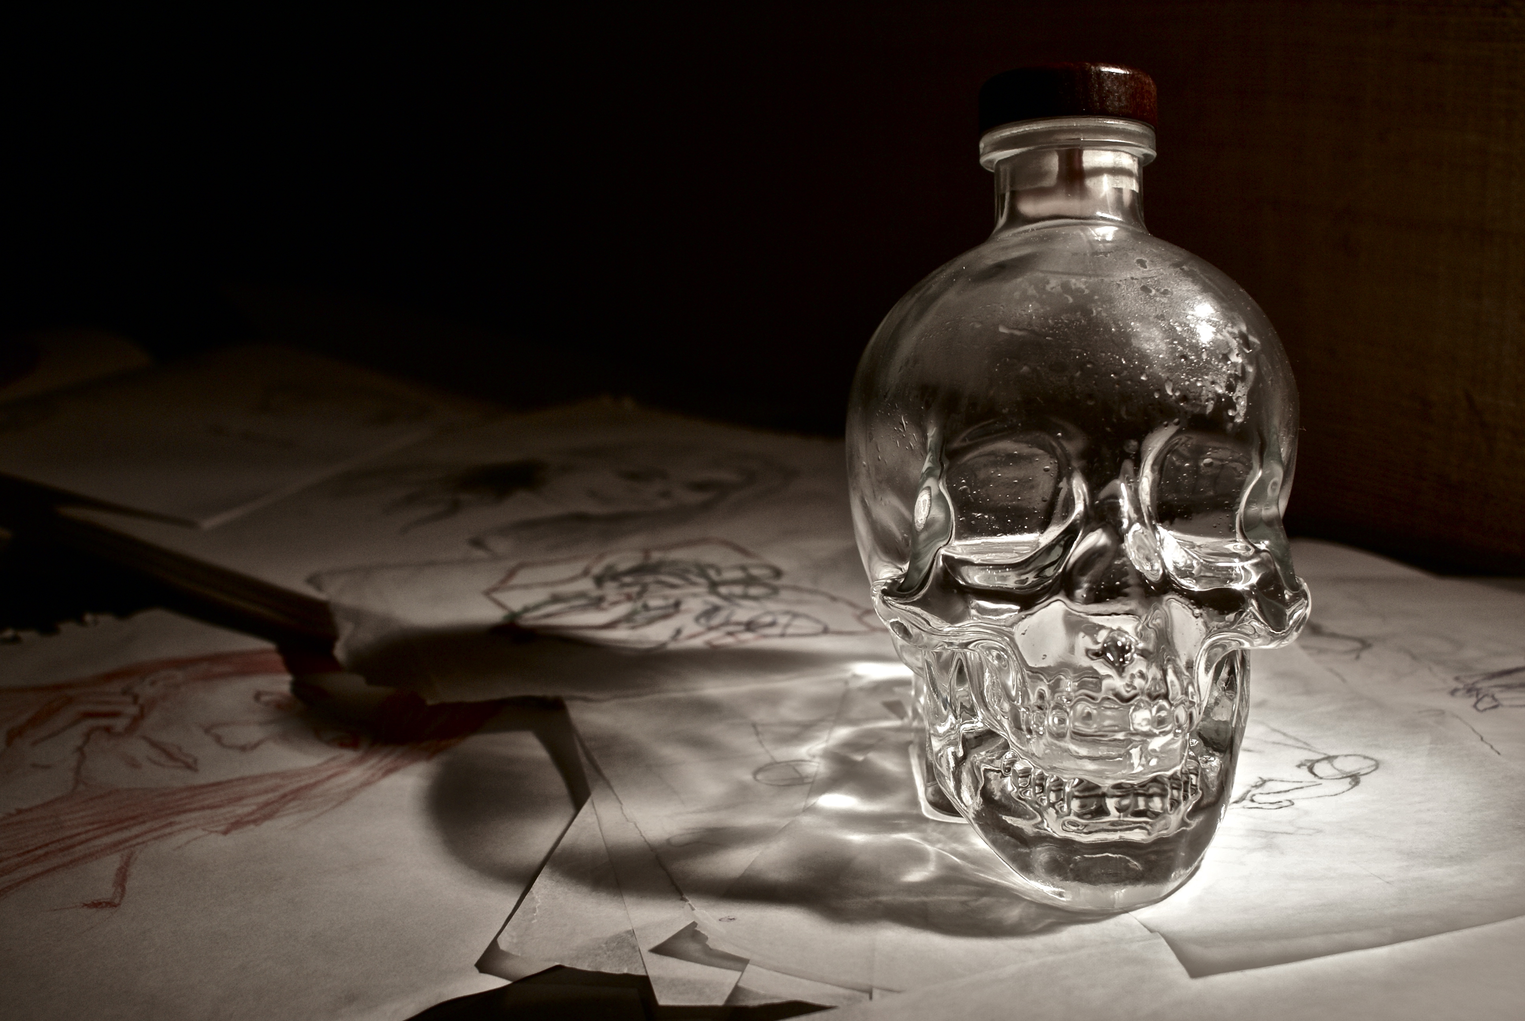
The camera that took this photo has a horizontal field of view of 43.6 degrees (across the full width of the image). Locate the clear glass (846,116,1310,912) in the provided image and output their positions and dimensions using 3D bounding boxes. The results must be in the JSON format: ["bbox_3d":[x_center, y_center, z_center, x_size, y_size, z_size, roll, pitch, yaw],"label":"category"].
[{"bbox_3d":[0.073,-0.009,0.455,0.110,0.187,0.134,0,7,-3],"label":"clear glass"}]

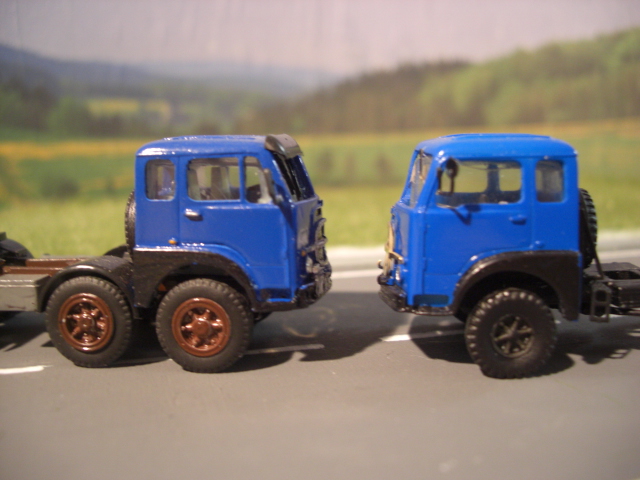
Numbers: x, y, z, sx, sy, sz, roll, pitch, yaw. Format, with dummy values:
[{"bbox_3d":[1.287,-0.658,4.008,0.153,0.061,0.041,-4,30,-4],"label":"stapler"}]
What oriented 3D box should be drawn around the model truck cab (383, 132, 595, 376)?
[{"bbox_3d":[0.025,0.000,0.105,0.032,0.033,0.029,0,9,2],"label":"model truck cab"}]

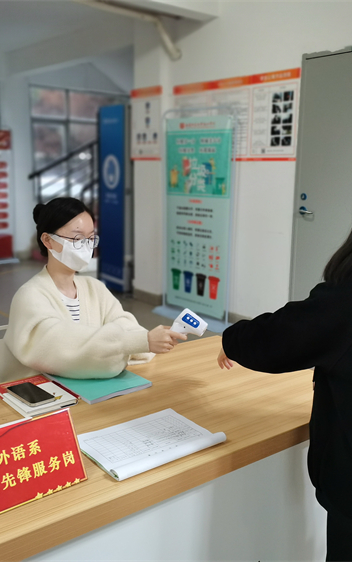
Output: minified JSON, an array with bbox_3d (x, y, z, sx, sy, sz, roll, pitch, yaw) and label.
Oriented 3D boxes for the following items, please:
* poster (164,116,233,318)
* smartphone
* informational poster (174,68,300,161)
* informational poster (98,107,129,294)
[{"bbox_3d":[0.179,-0.565,5.200,0.050,1.865,0.836,-8,14,-40],"label":"poster"},{"bbox_3d":[-0.398,0.310,1.544,0.072,0.009,0.149,-9,14,-42],"label":"smartphone"},{"bbox_3d":[0.449,-1.384,4.855,0.010,0.695,1.479,-8,14,-40],"label":"informational poster"},{"bbox_3d":[-0.745,-0.954,6.617,0.050,2.114,0.562,-7,13,-35],"label":"informational poster"}]

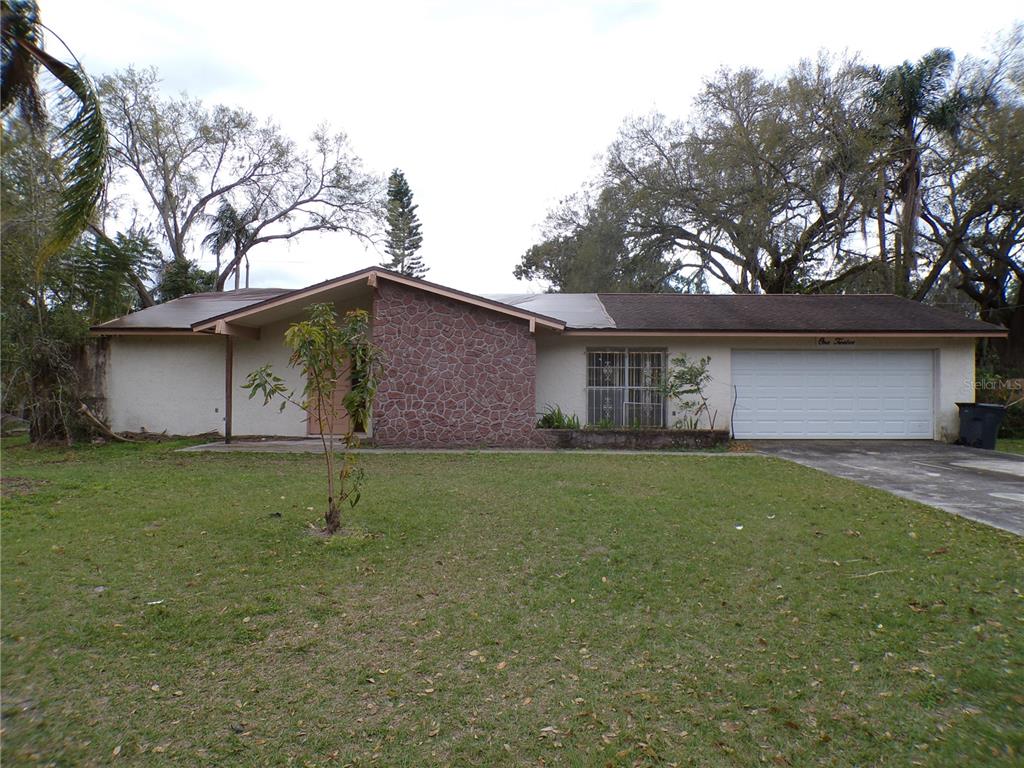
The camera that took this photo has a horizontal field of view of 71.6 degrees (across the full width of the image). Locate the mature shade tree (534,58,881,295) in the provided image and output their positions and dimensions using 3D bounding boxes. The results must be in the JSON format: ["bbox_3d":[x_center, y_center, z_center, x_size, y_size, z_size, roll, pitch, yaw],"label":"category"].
[{"bbox_3d":[8.800,-6.600,32.000,15.600,16.000,14.000,0,0,0],"label":"mature shade tree"}]

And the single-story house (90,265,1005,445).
[{"bbox_3d":[0.830,-0.630,20.300,21.300,4.000,11.200,0,0,0],"label":"single-story house"}]

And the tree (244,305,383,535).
[{"bbox_3d":[-1.930,0.340,6.900,1.340,2.230,1.200,0,0,0],"label":"tree"}]

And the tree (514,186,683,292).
[{"bbox_3d":[4.000,-3.850,33.000,7.800,10.500,7.500,0,0,0],"label":"tree"}]

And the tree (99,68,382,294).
[{"bbox_3d":[-11.500,-5.950,30.000,12.000,14.700,11.000,0,0,0],"label":"tree"}]

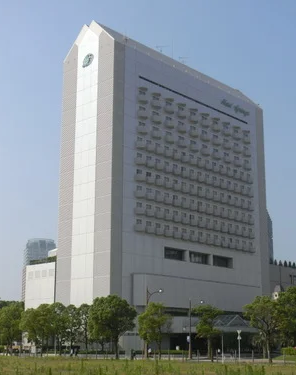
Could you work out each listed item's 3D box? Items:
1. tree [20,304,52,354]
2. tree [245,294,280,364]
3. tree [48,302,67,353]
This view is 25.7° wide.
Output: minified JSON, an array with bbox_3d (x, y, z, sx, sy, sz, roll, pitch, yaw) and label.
[{"bbox_3d":[-16.724,21.724,98.913,4.980,7.730,4.980,2,-14,-9],"label":"tree"},{"bbox_3d":[12.572,15.653,71.855,4.040,7.240,4.040,-2,-14,9],"label":"tree"},{"bbox_3d":[-14.583,23.276,106.994,3.590,8.410,3.590,2,-14,-7],"label":"tree"}]

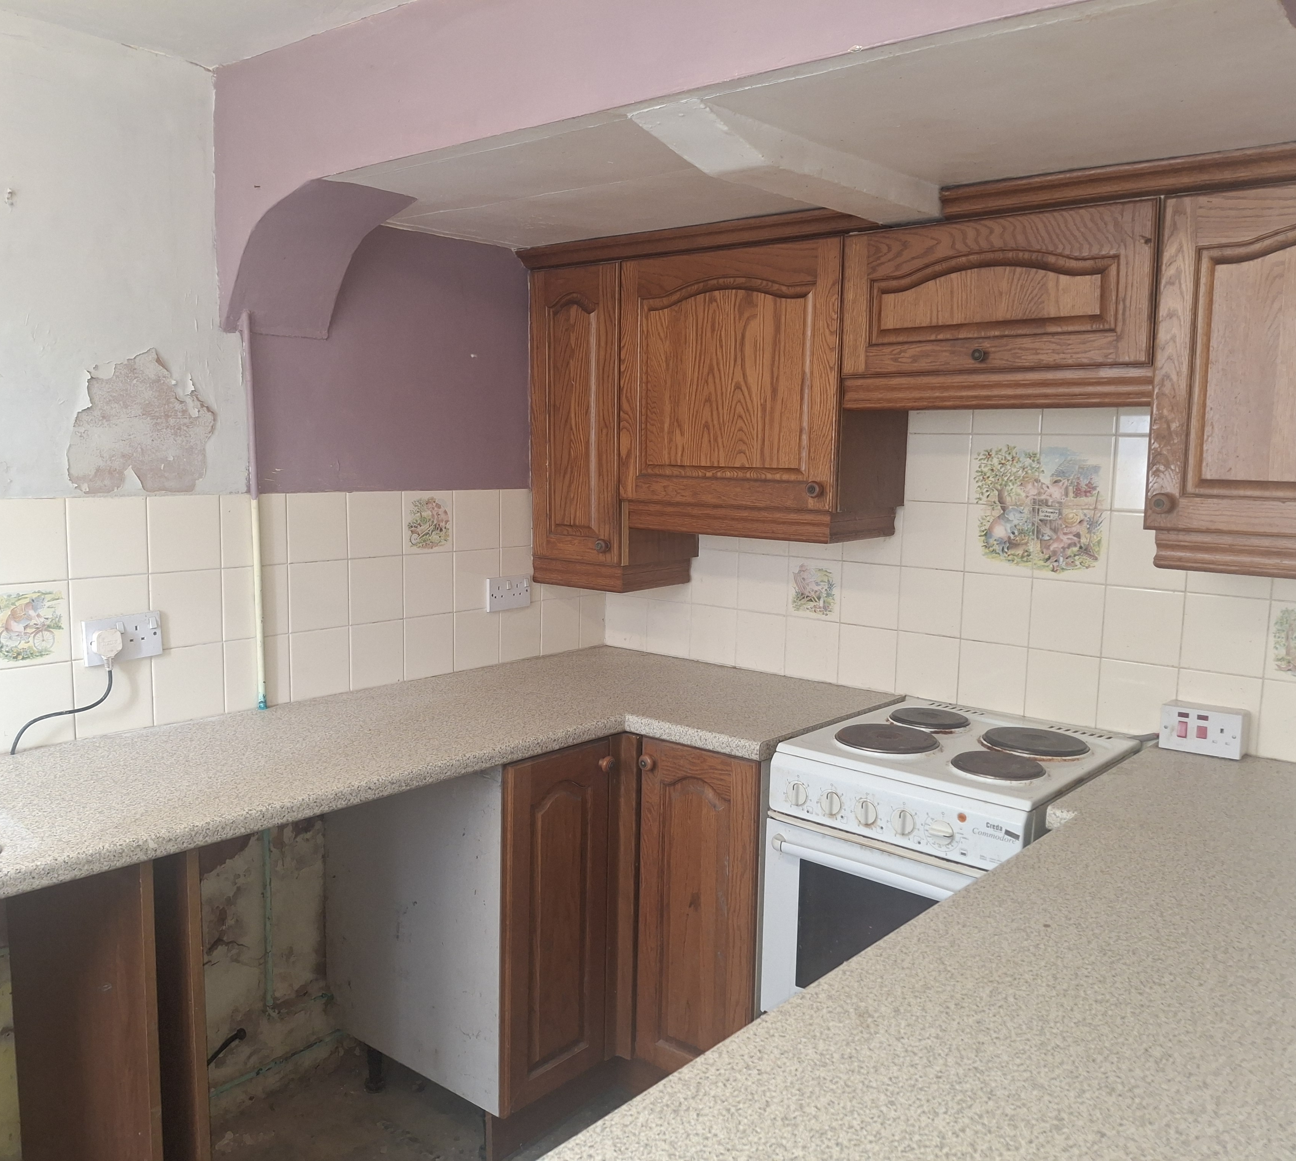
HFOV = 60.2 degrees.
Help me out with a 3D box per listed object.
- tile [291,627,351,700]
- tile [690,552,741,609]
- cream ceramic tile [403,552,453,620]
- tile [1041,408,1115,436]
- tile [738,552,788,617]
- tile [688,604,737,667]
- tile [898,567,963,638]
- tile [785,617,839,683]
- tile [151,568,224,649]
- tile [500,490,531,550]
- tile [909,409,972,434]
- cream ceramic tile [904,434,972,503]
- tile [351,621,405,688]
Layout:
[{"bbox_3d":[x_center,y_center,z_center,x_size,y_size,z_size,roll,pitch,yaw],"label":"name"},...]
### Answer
[{"bbox_3d":[-0.731,0.183,2.488,0.009,0.148,0.149,7,9,41],"label":"tile"},{"bbox_3d":[0.178,-0.006,2.915,0.150,0.150,0.010,7,9,39],"label":"tile"},{"bbox_3d":[-0.536,0.010,2.728,0.010,0.151,0.151,7,9,40],"label":"cream ceramic tile"},{"bbox_3d":[0.878,-0.371,2.272,0.149,0.149,0.009,7,9,39],"label":"tile"},{"bbox_3d":[0.298,0.008,2.845,0.150,0.150,0.007,7,9,39],"label":"tile"},{"bbox_3d":[0.173,0.143,2.917,0.149,0.147,0.009,7,9,39],"label":"tile"},{"bbox_3d":[0.640,0.049,2.518,0.149,0.149,0.009,7,9,39],"label":"tile"},{"bbox_3d":[0.409,0.173,2.739,0.150,0.150,0.010,7,9,39],"label":"tile"},{"bbox_3d":[-0.920,0.057,2.233,0.010,0.150,0.150,7,9,40],"label":"tile"},{"bbox_3d":[-0.329,-0.164,2.905,0.010,0.150,0.150,7,9,40],"label":"tile"},{"bbox_3d":[0.659,-0.404,2.500,0.150,0.150,0.007,7,9,39],"label":"tile"},{"bbox_3d":[0.650,-0.252,2.491,0.150,0.150,0.010,7,9,39],"label":"cream ceramic tile"},{"bbox_3d":[-0.639,0.174,2.631,0.010,0.151,0.151,7,9,40],"label":"tile"}]

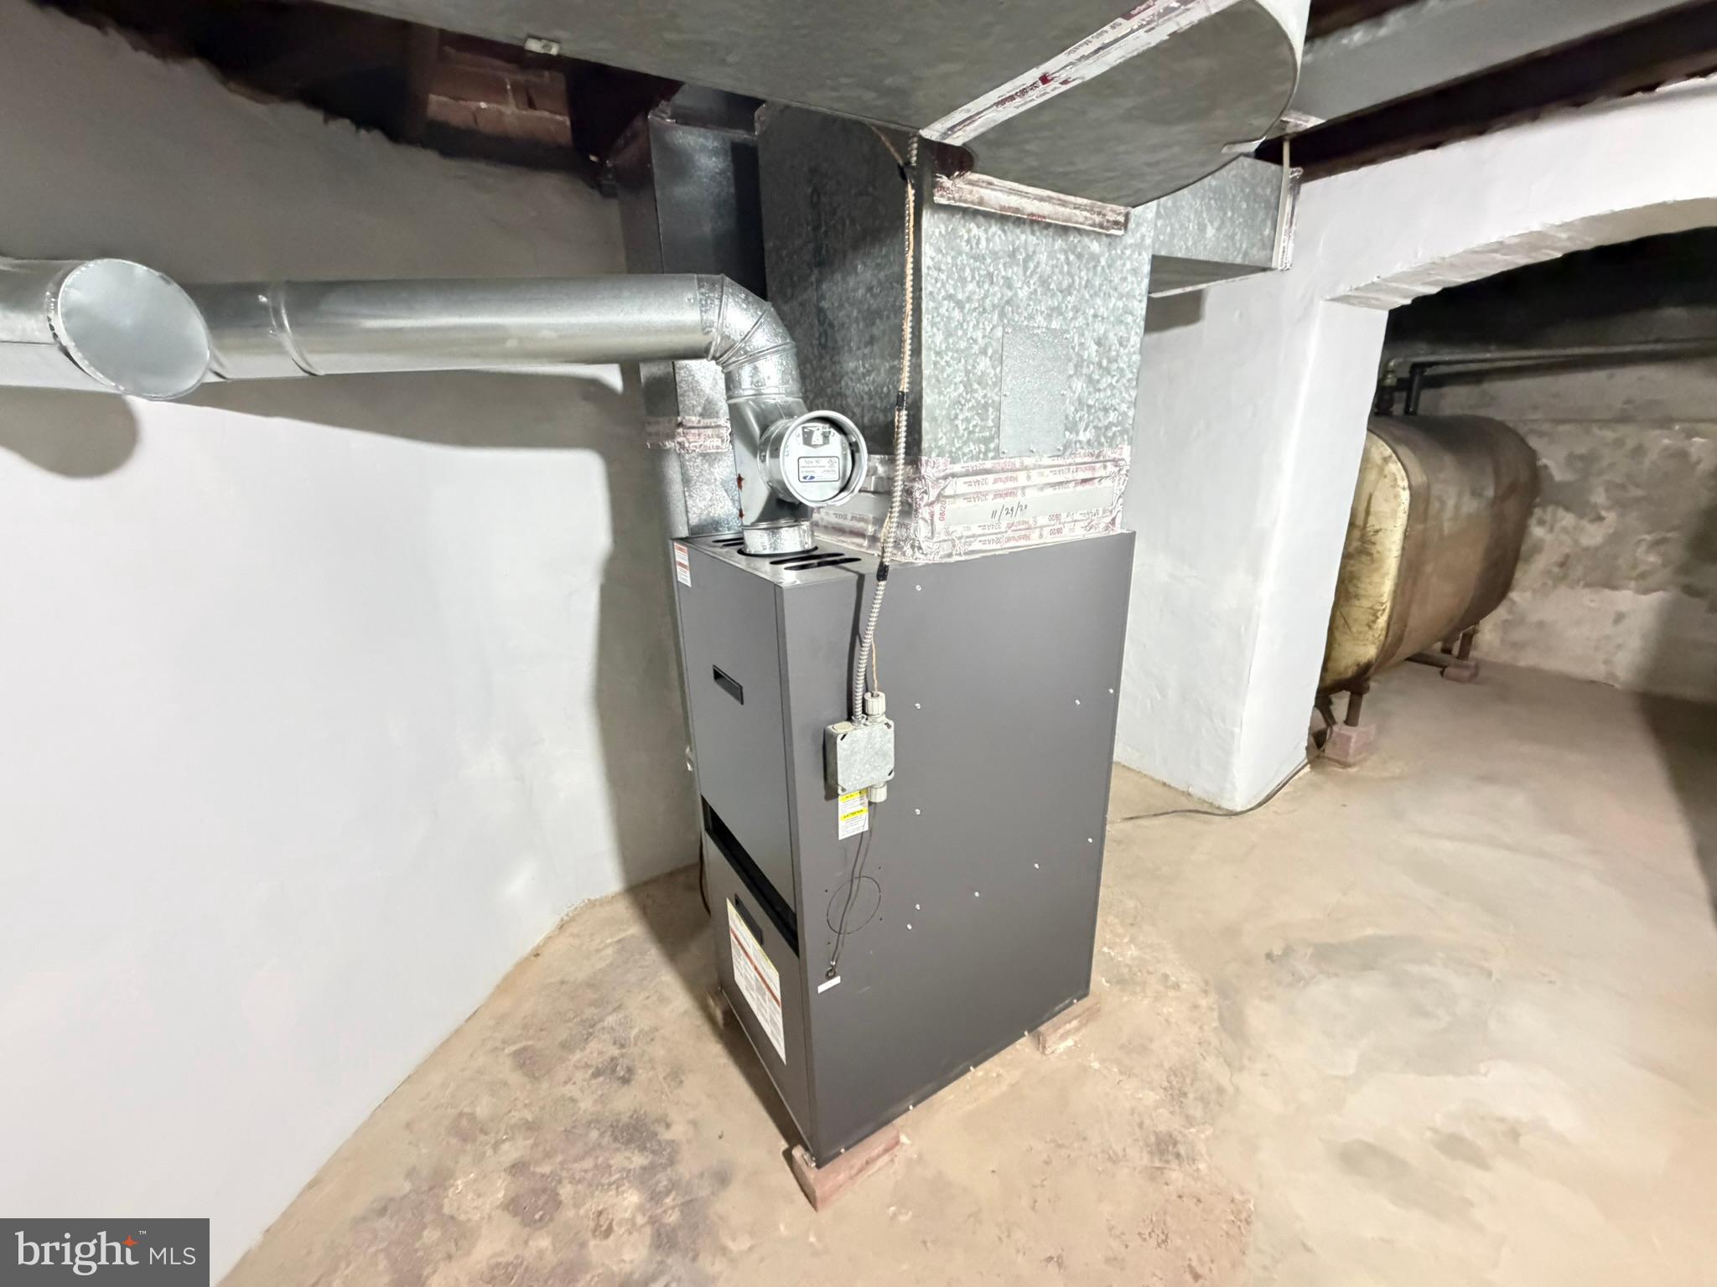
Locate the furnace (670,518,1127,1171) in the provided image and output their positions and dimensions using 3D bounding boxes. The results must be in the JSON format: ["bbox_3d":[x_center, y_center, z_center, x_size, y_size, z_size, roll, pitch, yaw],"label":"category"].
[{"bbox_3d":[0.096,0.335,1.588,0.773,1.165,0.531,-12,21,-29],"label":"furnace"}]

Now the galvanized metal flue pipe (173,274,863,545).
[{"bbox_3d":[-0.505,-0.349,1.100,0.996,0.466,0.217,-6,18,-12],"label":"galvanized metal flue pipe"}]

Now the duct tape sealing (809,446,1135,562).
[{"bbox_3d":[0.172,-0.318,1.437,0.494,0.165,0.513,-12,21,-29],"label":"duct tape sealing"}]

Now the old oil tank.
[{"bbox_3d":[2.386,-0.464,3.194,1.509,1.111,0.682,-13,21,-32],"label":"old oil tank"}]

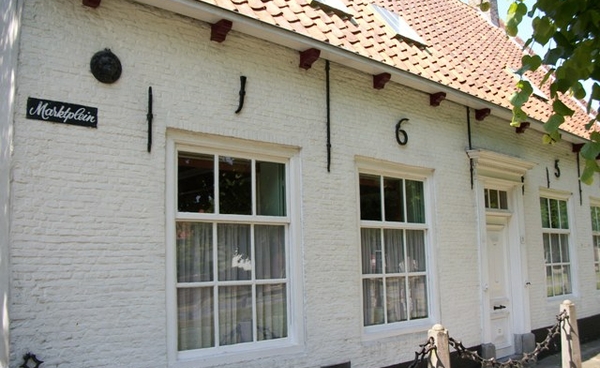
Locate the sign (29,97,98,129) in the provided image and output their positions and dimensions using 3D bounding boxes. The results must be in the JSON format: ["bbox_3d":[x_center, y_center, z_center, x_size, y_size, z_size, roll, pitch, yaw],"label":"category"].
[{"bbox_3d":[-1.760,-0.523,4.133,0.498,0.154,0.020,5,-10,-40],"label":"sign"}]

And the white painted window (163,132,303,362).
[{"bbox_3d":[-0.568,0.584,5.095,1.473,2.001,0.120,5,-10,-40],"label":"white painted window"}]

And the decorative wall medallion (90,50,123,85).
[{"bbox_3d":[-1.525,-0.912,4.355,0.245,0.256,0.080,5,-10,-40],"label":"decorative wall medallion"}]

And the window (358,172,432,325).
[{"bbox_3d":[1.111,0.771,6.557,1.207,1.748,0.090,5,-10,-40],"label":"window"}]

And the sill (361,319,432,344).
[{"bbox_3d":[1.122,1.690,6.357,1.329,0.106,0.120,5,-10,-40],"label":"sill"}]

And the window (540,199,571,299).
[{"bbox_3d":[4.248,1.051,9.237,0.968,1.629,0.090,5,-10,-40],"label":"window"}]

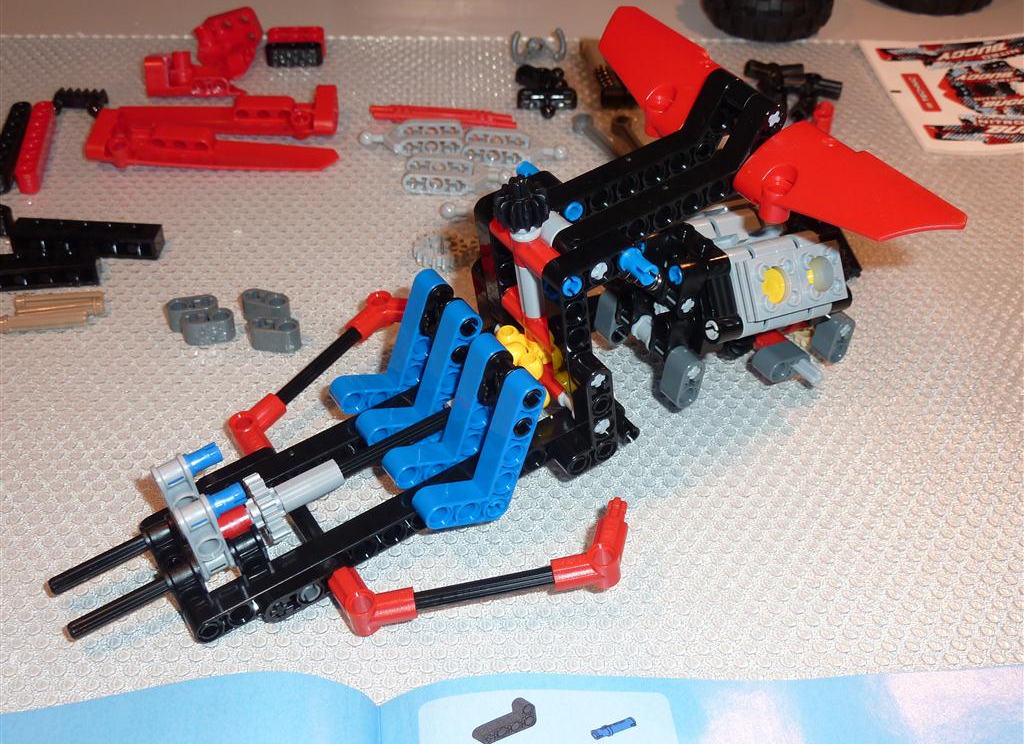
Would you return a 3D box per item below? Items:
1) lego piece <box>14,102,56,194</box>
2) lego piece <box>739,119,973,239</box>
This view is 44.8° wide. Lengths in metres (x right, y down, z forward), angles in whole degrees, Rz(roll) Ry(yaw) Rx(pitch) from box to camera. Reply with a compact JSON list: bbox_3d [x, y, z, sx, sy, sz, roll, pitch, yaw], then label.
[{"bbox_3d":[-0.173,-0.082,0.453,0.008,0.008,0.056,-5,40,-8],"label":"lego piece"},{"bbox_3d":[0.077,-0.038,0.287,0.025,0.013,0.057,-34,46,-8],"label":"lego piece"}]

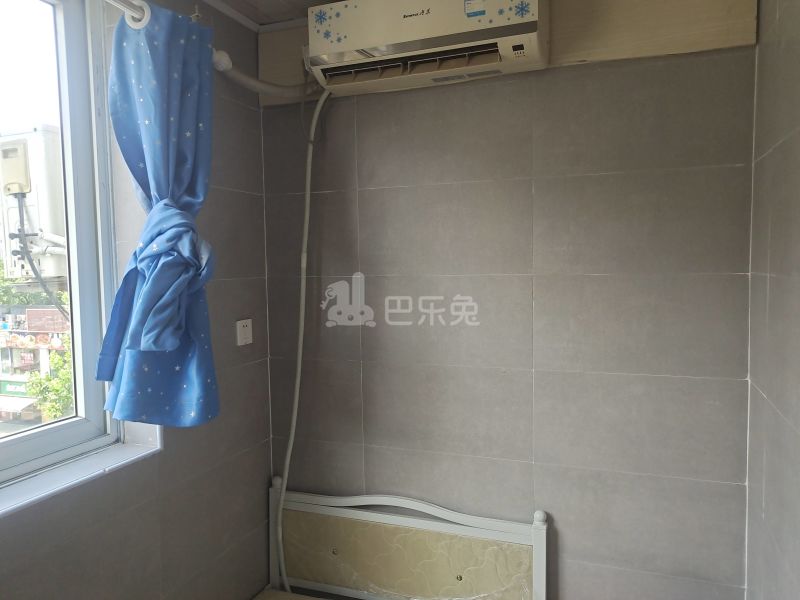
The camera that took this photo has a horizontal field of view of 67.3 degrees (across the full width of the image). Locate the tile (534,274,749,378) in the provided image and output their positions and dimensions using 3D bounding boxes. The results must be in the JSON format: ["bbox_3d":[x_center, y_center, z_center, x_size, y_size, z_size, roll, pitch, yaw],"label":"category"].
[{"bbox_3d":[0.703,0.074,1.794,0.596,0.300,0.014,0,4,21],"label":"tile"}]

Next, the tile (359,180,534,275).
[{"bbox_3d":[0.139,-0.230,1.989,0.600,0.300,0.012,0,4,21],"label":"tile"}]

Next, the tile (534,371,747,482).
[{"bbox_3d":[0.708,0.374,1.807,0.600,0.300,0.010,0,4,21],"label":"tile"}]

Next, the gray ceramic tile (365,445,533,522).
[{"bbox_3d":[0.153,0.669,2.041,0.600,0.300,0.010,0,4,21],"label":"gray ceramic tile"}]

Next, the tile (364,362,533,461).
[{"bbox_3d":[0.148,0.370,2.023,0.600,0.300,0.010,0,4,21],"label":"tile"}]

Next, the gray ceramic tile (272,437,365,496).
[{"bbox_3d":[-0.303,0.666,2.217,0.379,0.300,0.010,0,4,21],"label":"gray ceramic tile"}]

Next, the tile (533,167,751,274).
[{"bbox_3d":[0.699,-0.225,1.771,0.600,0.300,0.010,0,4,21],"label":"tile"}]

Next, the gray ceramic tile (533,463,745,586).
[{"bbox_3d":[0.712,0.673,1.828,0.596,0.300,0.014,0,4,21],"label":"gray ceramic tile"}]

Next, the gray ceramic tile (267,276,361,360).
[{"bbox_3d":[-0.313,0.066,2.181,0.377,0.300,0.012,0,4,21],"label":"gray ceramic tile"}]

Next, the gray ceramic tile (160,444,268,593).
[{"bbox_3d":[-0.586,0.683,1.998,0.012,0.300,0.600,0,4,19],"label":"gray ceramic tile"}]

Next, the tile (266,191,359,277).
[{"bbox_3d":[-0.318,-0.233,2.163,0.377,0.300,0.012,0,4,21],"label":"tile"}]

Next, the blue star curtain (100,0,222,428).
[{"bbox_3d":[-0.635,-0.207,1.597,0.190,1.090,0.250,0,4,21],"label":"blue star curtain"}]

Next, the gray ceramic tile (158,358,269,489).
[{"bbox_3d":[-0.595,0.385,1.983,0.010,0.300,0.600,0,4,20],"label":"gray ceramic tile"}]

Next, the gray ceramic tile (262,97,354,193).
[{"bbox_3d":[-0.322,-0.532,2.148,0.379,0.300,0.014,0,4,21],"label":"gray ceramic tile"}]

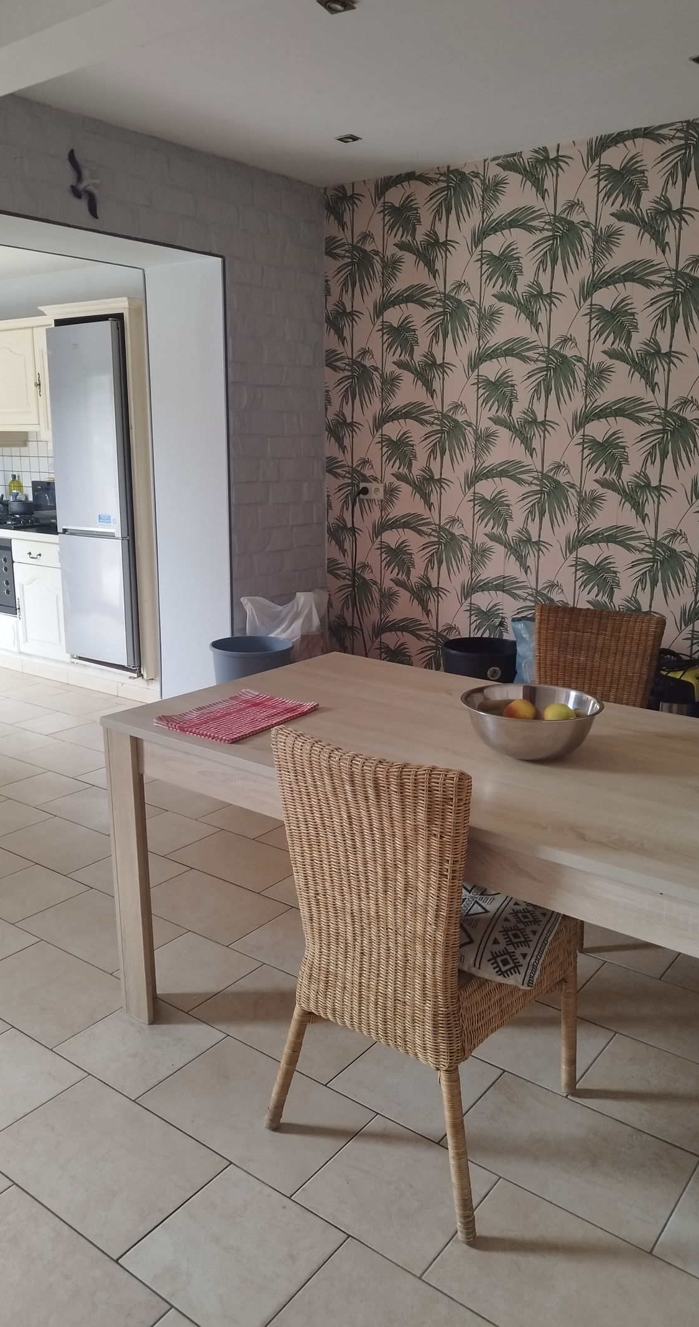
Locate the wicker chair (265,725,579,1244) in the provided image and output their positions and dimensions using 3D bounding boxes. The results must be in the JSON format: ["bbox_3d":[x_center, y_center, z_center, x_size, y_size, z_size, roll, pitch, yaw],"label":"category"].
[{"bbox_3d":[0.173,0.539,1.920,0.500,0.912,0.545,10,17,35],"label":"wicker chair"}]

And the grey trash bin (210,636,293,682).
[{"bbox_3d":[-0.435,0.173,4.207,0.375,0.540,0.375,-1,14,-6],"label":"grey trash bin"}]

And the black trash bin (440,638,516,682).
[{"bbox_3d":[0.608,0.171,4.286,0.365,0.500,0.365,-2,13,-8],"label":"black trash bin"}]

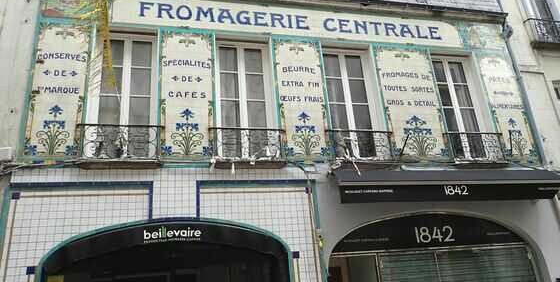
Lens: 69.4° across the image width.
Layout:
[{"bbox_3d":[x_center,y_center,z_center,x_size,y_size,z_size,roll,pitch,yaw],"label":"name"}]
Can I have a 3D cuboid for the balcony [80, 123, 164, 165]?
[{"bbox_3d":[-2.454,0.038,6.213,1.220,0.580,0.160,1,-22,-13],"label":"balcony"}]

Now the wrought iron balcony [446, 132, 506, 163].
[{"bbox_3d":[3.749,0.157,7.676,1.250,0.600,0.160,1,-22,-13],"label":"wrought iron balcony"}]

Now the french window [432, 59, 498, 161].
[{"bbox_3d":[3.703,-0.683,8.304,1.060,2.340,0.200,1,-22,-13],"label":"french window"}]

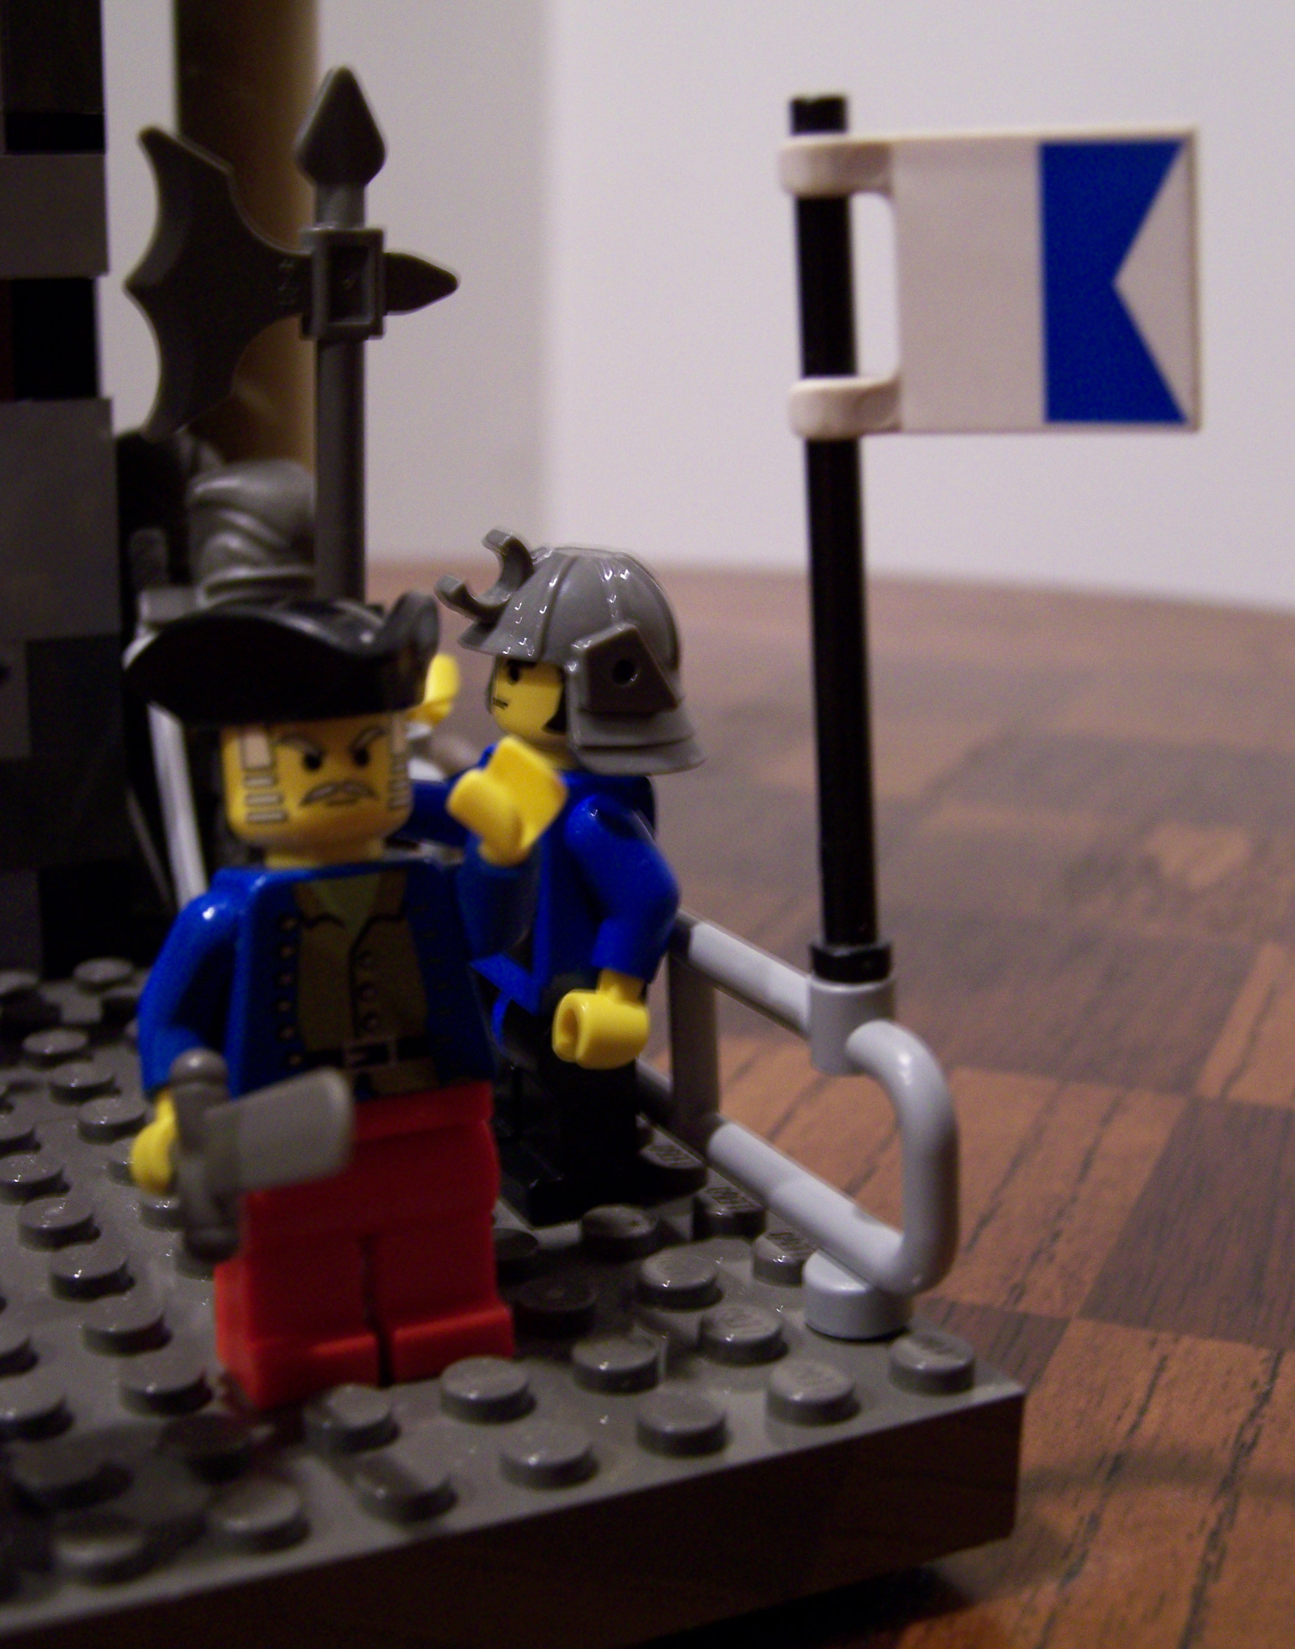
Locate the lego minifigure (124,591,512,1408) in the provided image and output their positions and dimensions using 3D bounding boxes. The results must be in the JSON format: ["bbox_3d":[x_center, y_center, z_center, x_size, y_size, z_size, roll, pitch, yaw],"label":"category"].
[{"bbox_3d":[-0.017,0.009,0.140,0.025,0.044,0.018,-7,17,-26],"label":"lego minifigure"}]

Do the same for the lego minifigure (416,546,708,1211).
[{"bbox_3d":[-0.006,0.003,0.165,0.020,0.044,0.025,-7,17,-26],"label":"lego minifigure"}]

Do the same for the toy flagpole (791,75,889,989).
[{"bbox_3d":[0.010,-0.015,0.141,0.005,0.050,0.005,-3,9,0],"label":"toy flagpole"}]

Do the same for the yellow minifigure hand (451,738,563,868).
[{"bbox_3d":[-0.007,-0.001,0.135,0.006,0.007,0.005,-7,17,-26],"label":"yellow minifigure hand"}]

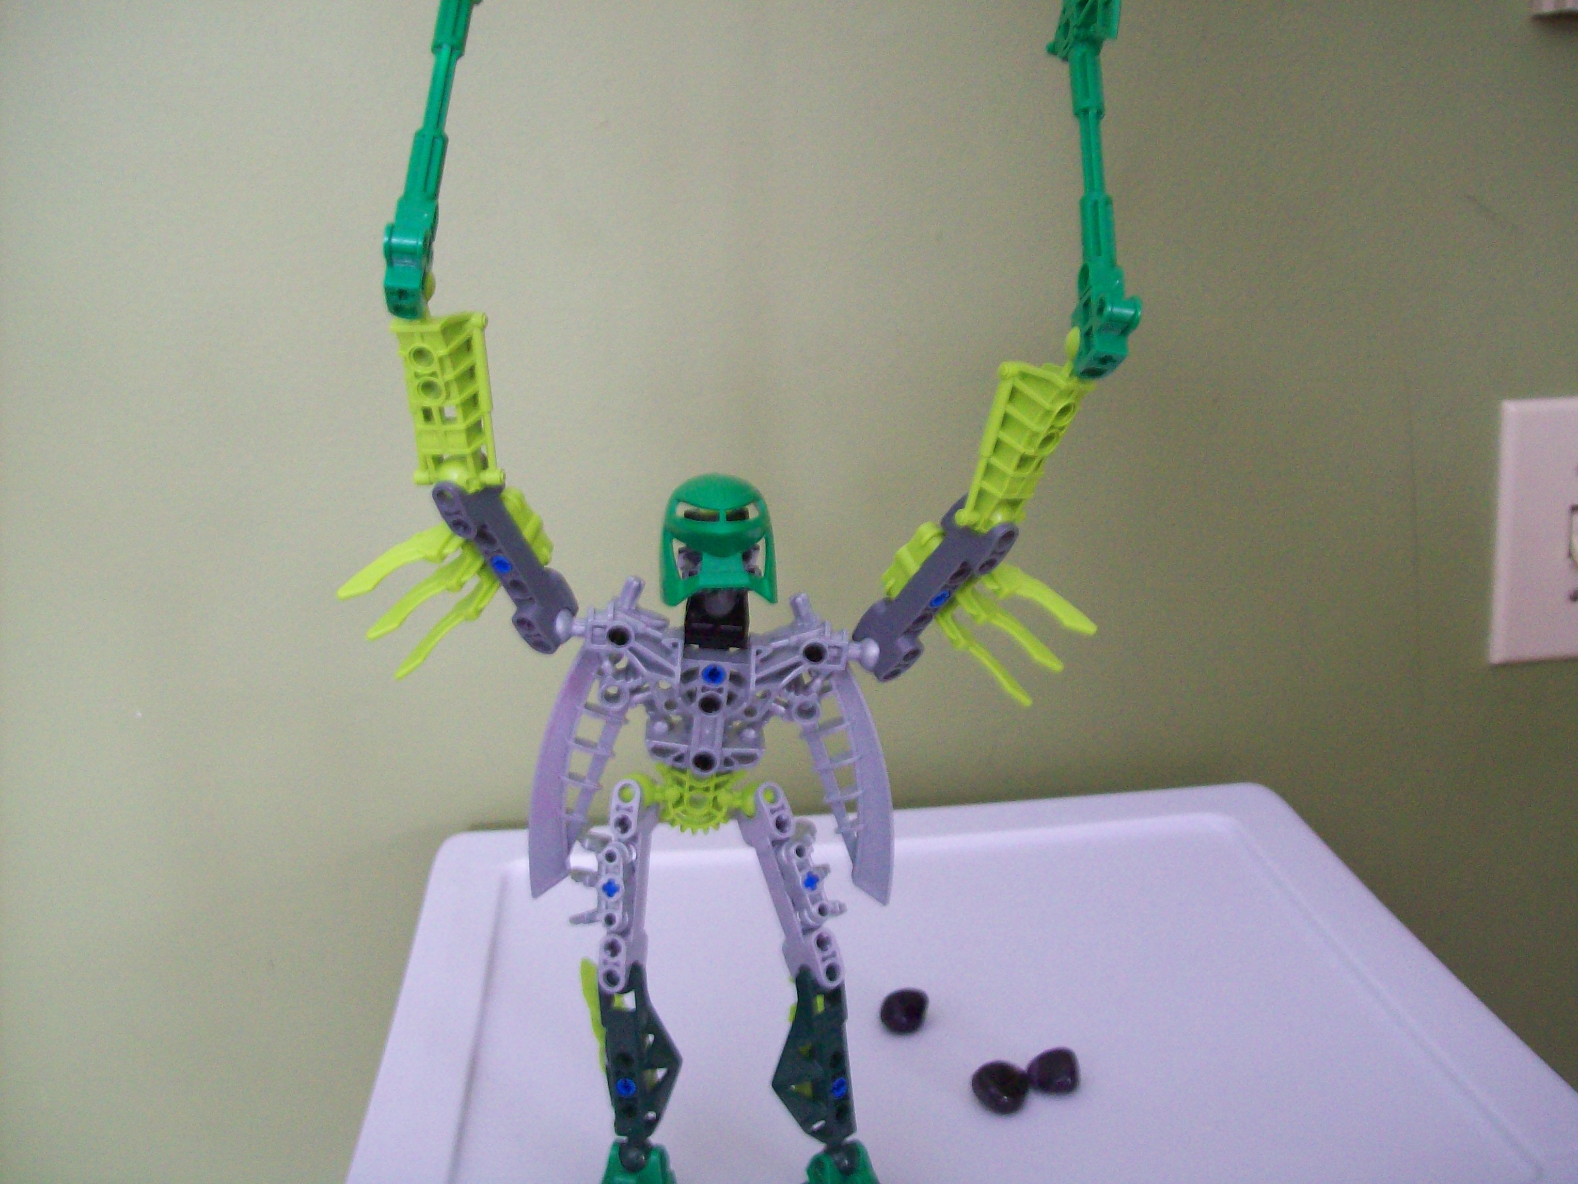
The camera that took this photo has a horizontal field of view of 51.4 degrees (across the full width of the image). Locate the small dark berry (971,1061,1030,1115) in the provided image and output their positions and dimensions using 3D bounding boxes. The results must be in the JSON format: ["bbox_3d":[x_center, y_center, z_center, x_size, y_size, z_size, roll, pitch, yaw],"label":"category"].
[{"bbox_3d":[0.062,0.145,0.482,0.017,0.015,0.017,-1,15,0],"label":"small dark berry"}]

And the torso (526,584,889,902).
[{"bbox_3d":[-0.020,0.038,0.420,0.091,0.083,0.038,4,17,-4],"label":"torso"}]

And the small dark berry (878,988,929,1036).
[{"bbox_3d":[0.036,0.135,0.526,0.016,0.013,0.015,-1,15,0],"label":"small dark berry"}]

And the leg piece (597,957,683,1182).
[{"bbox_3d":[-0.039,0.126,0.432,0.021,0.060,0.018,-3,15,-5],"label":"leg piece"}]

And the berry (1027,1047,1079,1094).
[{"bbox_3d":[0.079,0.143,0.490,0.015,0.013,0.015,-1,15,0],"label":"berry"}]

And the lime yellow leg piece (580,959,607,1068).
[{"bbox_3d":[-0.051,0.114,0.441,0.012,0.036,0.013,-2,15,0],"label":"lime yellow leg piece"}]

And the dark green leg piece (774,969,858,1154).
[{"bbox_3d":[0.007,0.124,0.432,0.022,0.057,0.018,-3,15,5],"label":"dark green leg piece"}]

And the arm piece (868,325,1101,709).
[{"bbox_3d":[0.047,-0.018,0.395,0.050,0.085,0.032,2,16,-18],"label":"arm piece"}]

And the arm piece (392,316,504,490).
[{"bbox_3d":[-0.082,-0.046,0.394,0.021,0.044,0.018,0,15,17],"label":"arm piece"}]

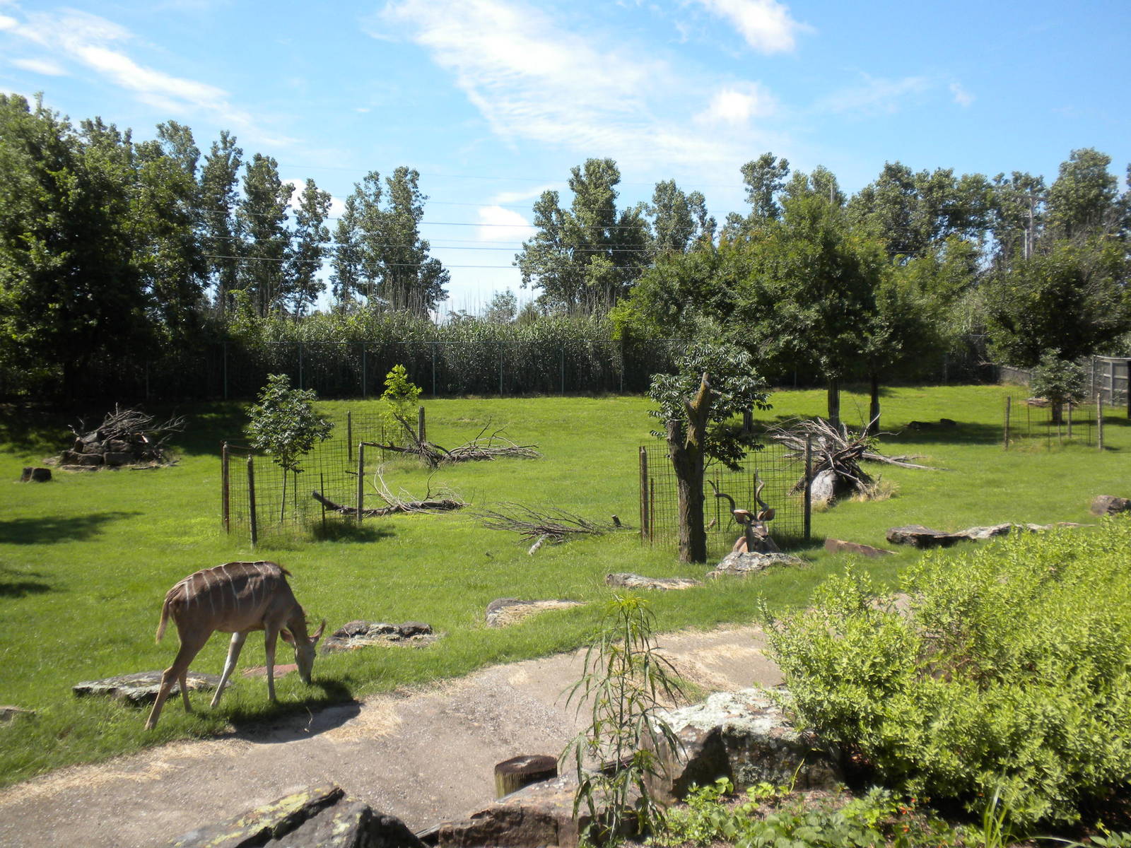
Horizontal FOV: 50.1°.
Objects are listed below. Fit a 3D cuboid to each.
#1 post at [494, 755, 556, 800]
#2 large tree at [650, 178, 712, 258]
[{"bbox_3d":[-0.250,2.306,7.696,0.370,0.360,0.370,0,4,0],"label":"post"},{"bbox_3d":[7.630,-10.086,80.000,4.900,12.200,4.900,0,5,0],"label":"large tree"}]

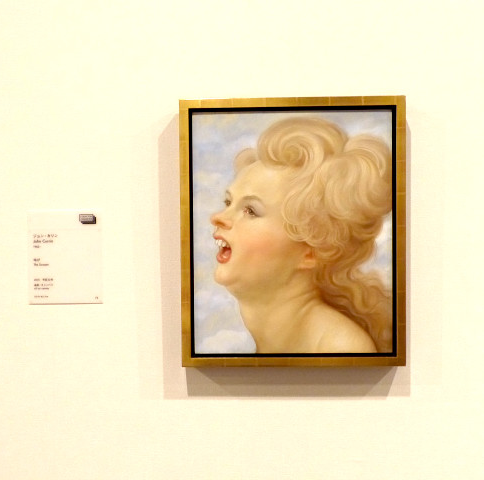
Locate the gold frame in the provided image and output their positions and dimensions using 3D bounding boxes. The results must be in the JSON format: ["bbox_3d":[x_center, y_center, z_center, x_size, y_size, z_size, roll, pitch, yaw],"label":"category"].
[{"bbox_3d":[0.119,-0.017,1.539,0.526,0.627,0.055,-1,2,2],"label":"gold frame"}]

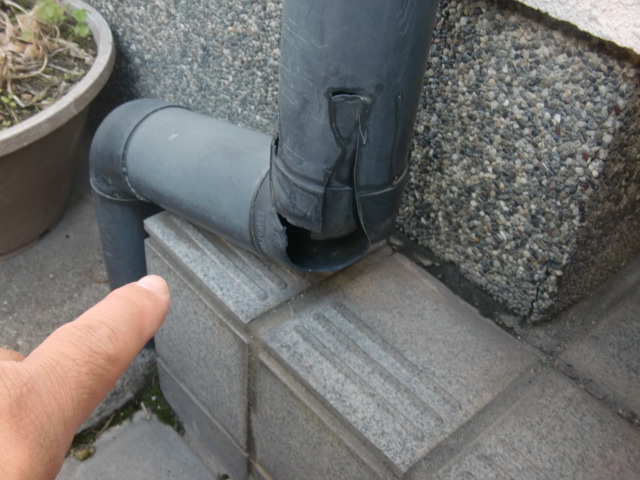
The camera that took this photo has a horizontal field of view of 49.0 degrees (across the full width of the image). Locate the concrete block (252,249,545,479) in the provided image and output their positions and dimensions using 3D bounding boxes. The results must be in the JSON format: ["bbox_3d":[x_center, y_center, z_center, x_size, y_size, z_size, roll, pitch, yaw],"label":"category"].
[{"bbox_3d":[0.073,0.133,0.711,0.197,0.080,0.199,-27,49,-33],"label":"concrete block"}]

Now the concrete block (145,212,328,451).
[{"bbox_3d":[-0.054,0.063,0.672,0.150,0.177,0.150,-27,50,-33],"label":"concrete block"}]

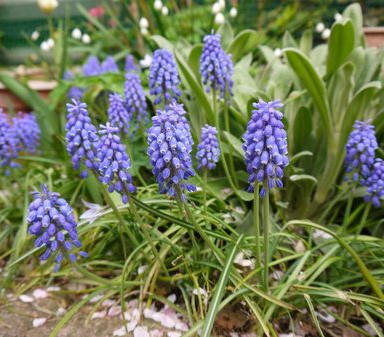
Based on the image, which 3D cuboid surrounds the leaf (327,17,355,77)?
[{"bbox_3d":[0.185,-0.148,0.450,0.033,0.073,0.018,3,24,-1],"label":"leaf"}]

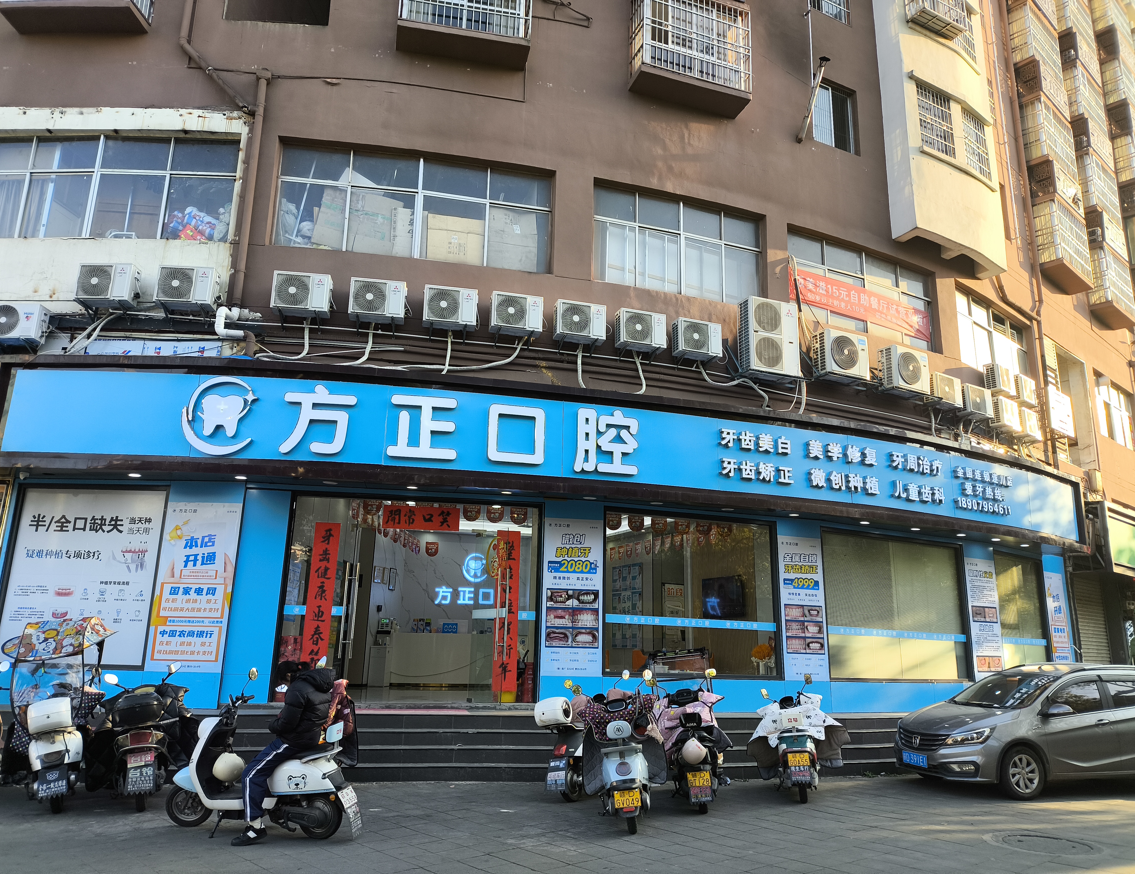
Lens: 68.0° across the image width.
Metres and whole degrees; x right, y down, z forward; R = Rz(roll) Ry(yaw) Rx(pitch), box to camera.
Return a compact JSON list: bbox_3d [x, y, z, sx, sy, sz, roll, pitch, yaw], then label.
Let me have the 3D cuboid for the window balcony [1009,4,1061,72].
[{"bbox_3d":[12.841,-10.575,23.071,2.050,1.700,0.580,14,-19,-39],"label":"window balcony"}]

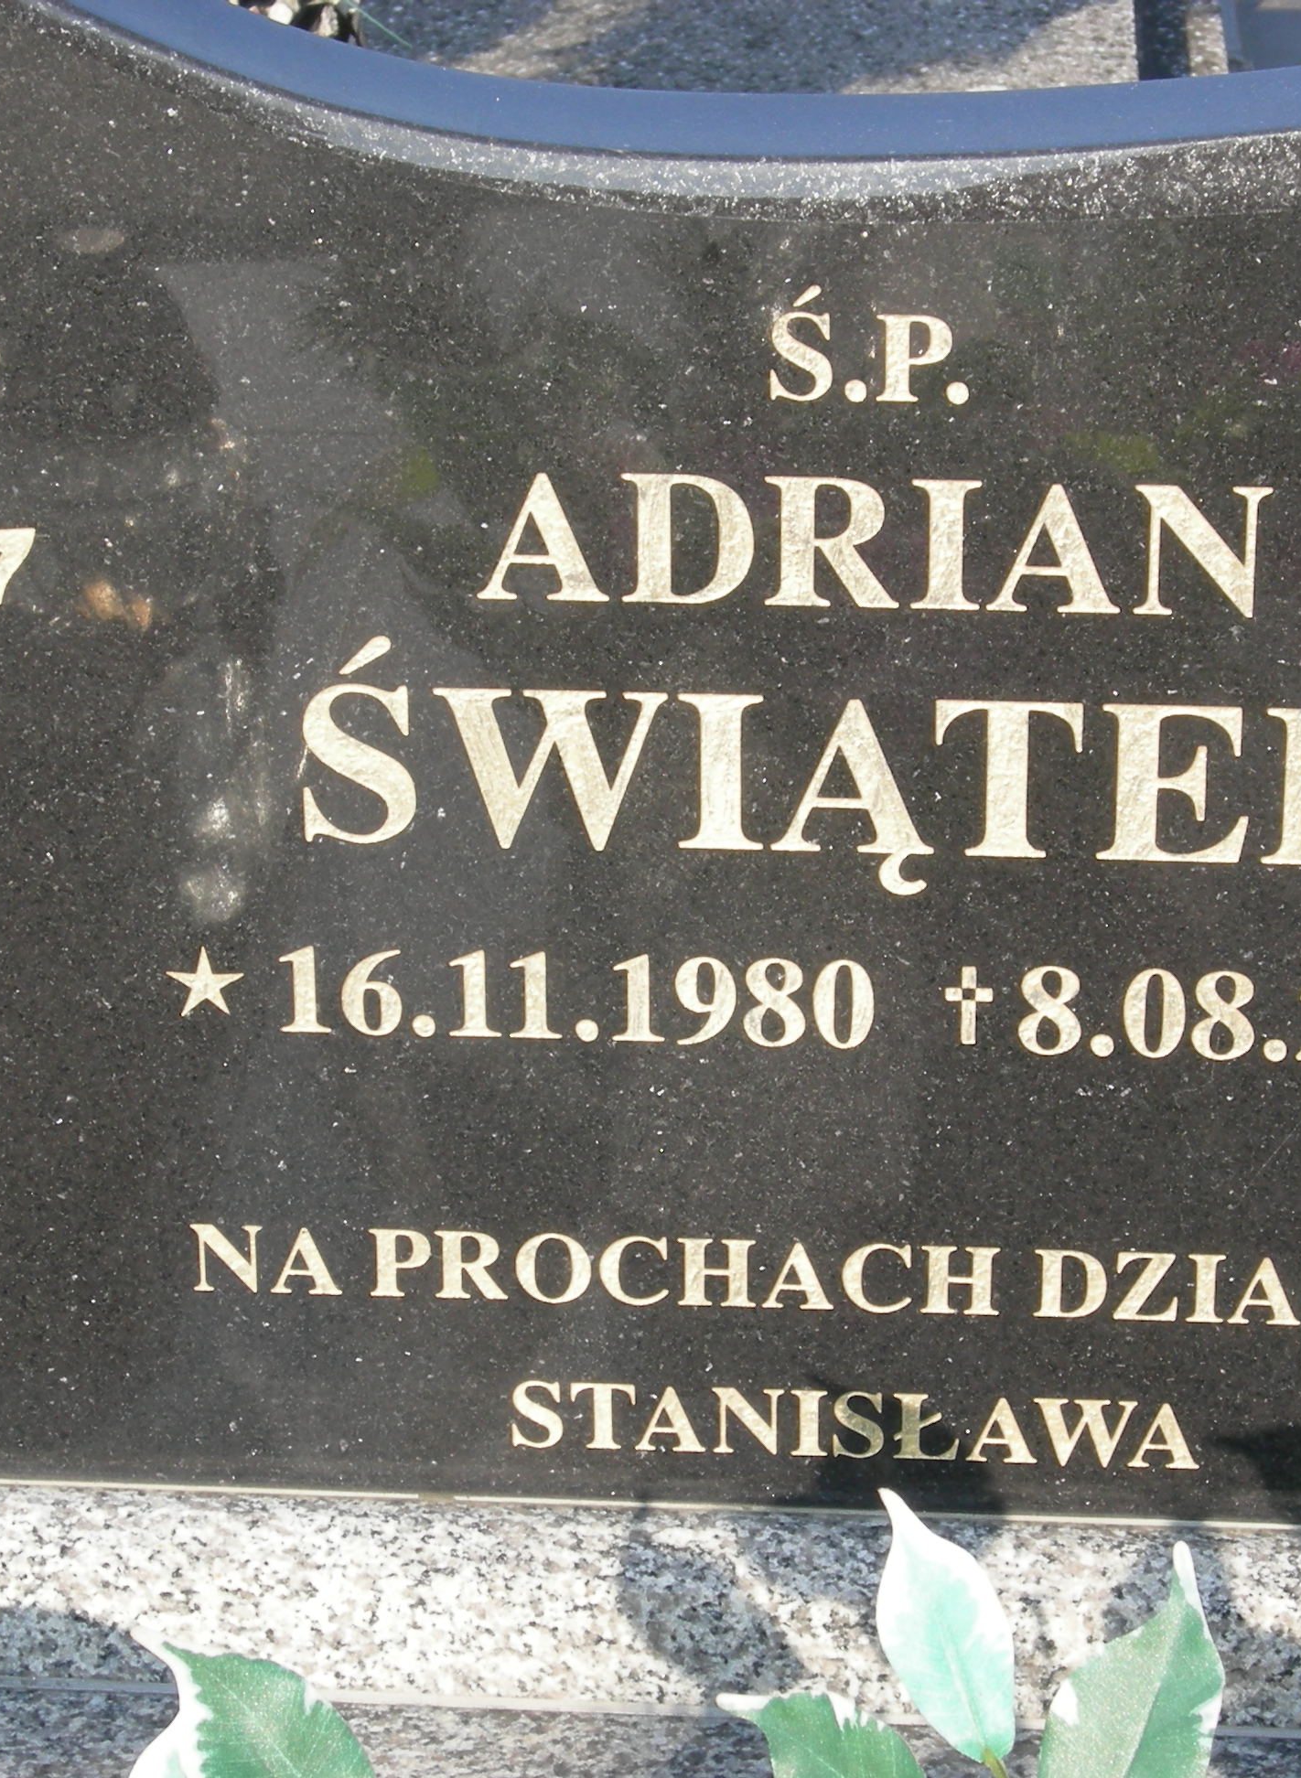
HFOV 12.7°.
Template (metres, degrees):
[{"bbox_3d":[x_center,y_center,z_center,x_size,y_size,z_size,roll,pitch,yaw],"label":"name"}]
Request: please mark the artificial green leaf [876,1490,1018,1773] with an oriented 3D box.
[{"bbox_3d":[0.070,0.175,1.385,0.032,0.070,0.014,-21,1,10],"label":"artificial green leaf"}]

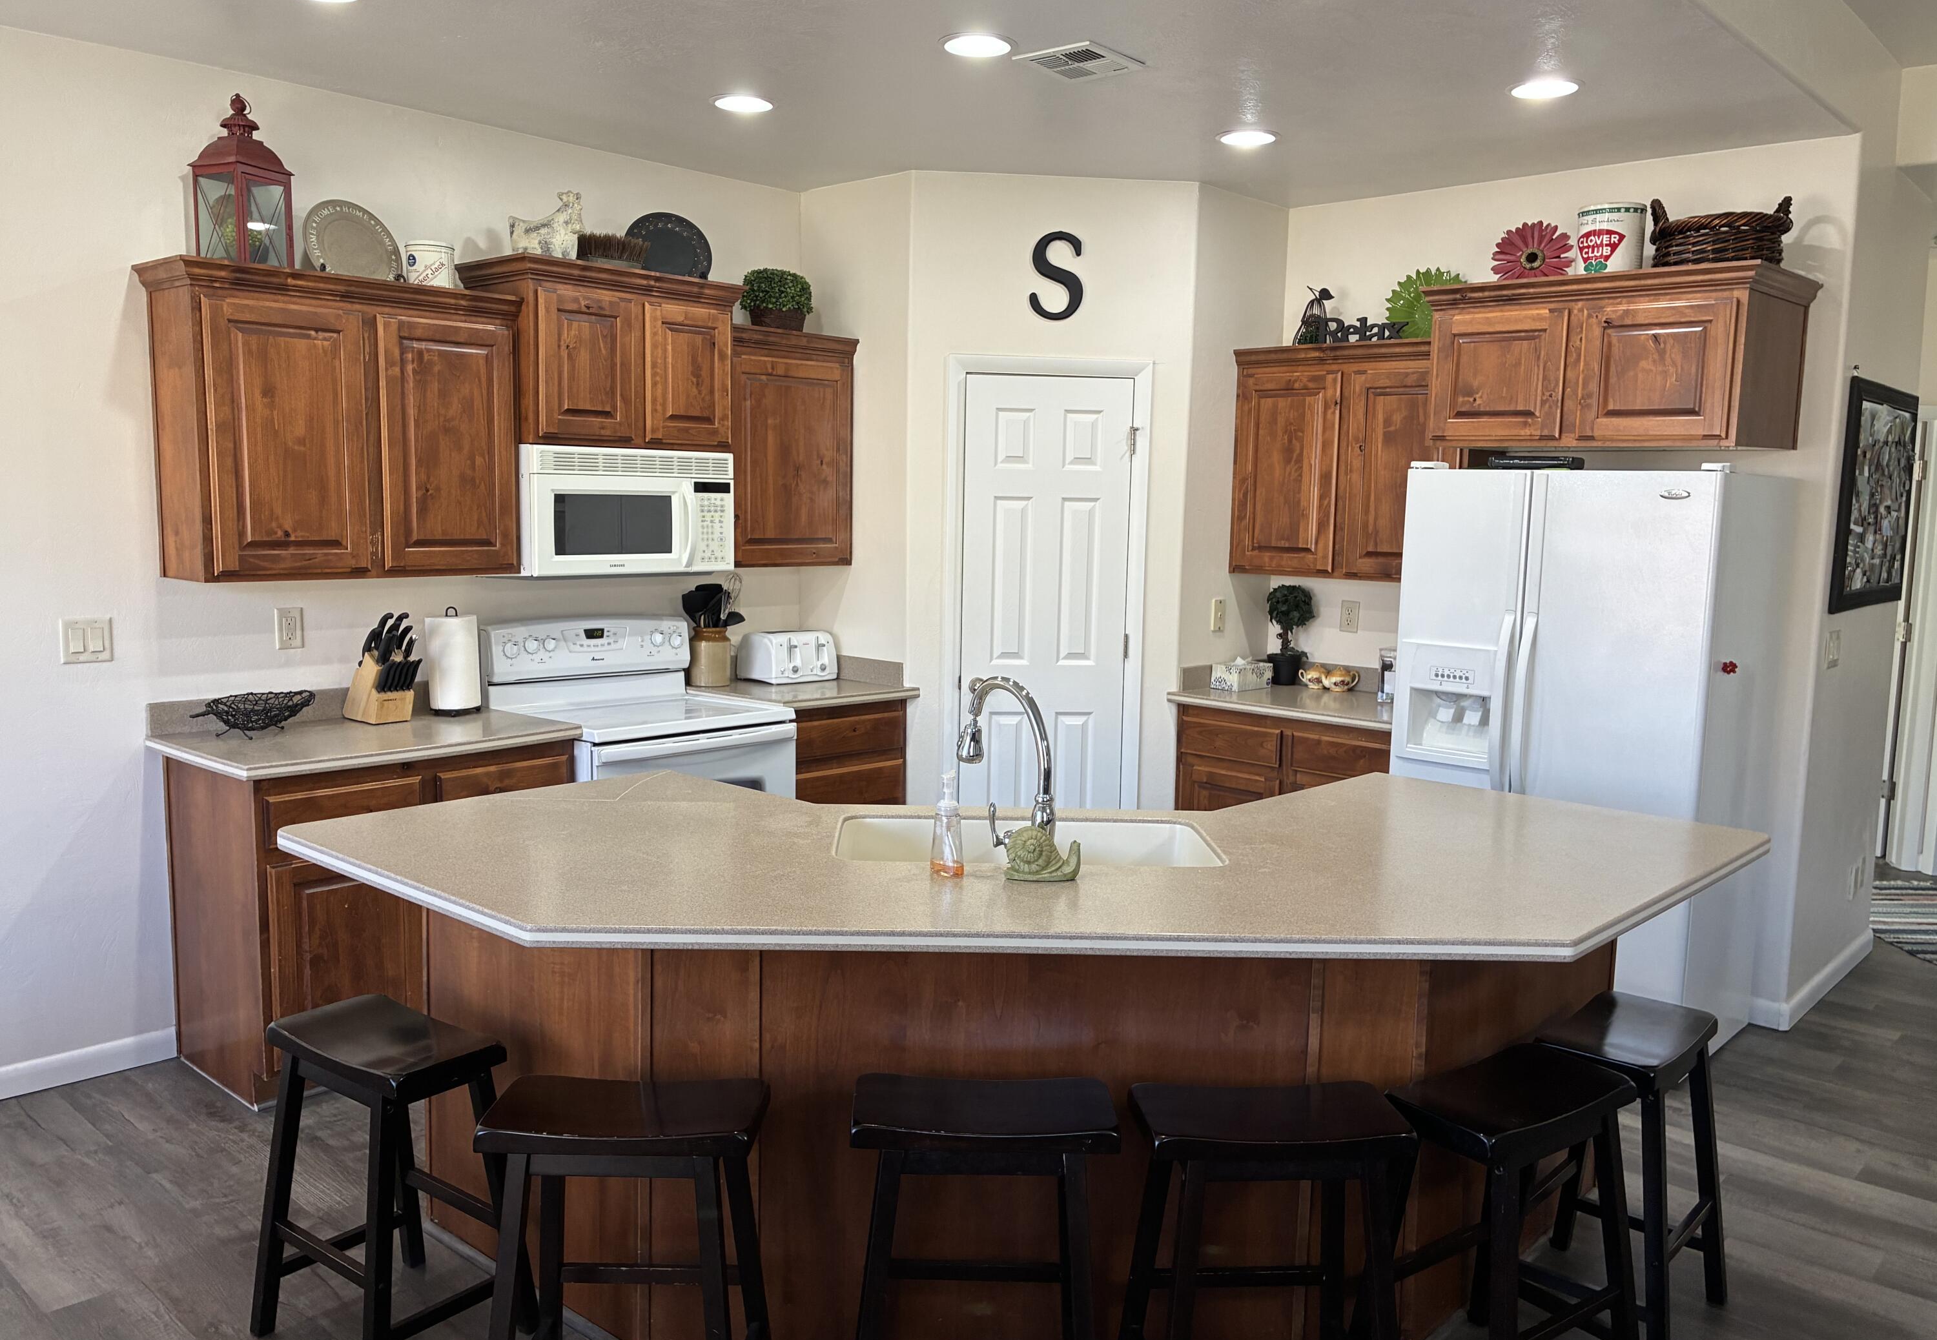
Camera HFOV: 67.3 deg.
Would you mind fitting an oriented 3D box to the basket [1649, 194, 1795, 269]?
[{"bbox_3d":[2.267,-1.295,4.384,0.400,0.245,0.280,7,9,42],"label":"basket"}]

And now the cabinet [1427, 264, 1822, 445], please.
[{"bbox_3d":[1.986,-0.927,4.485,0.976,0.487,0.663,7,9,42],"label":"cabinet"}]

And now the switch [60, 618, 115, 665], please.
[{"bbox_3d":[-2.335,-0.078,3.857,0.010,0.119,0.122,7,9,42],"label":"switch"}]

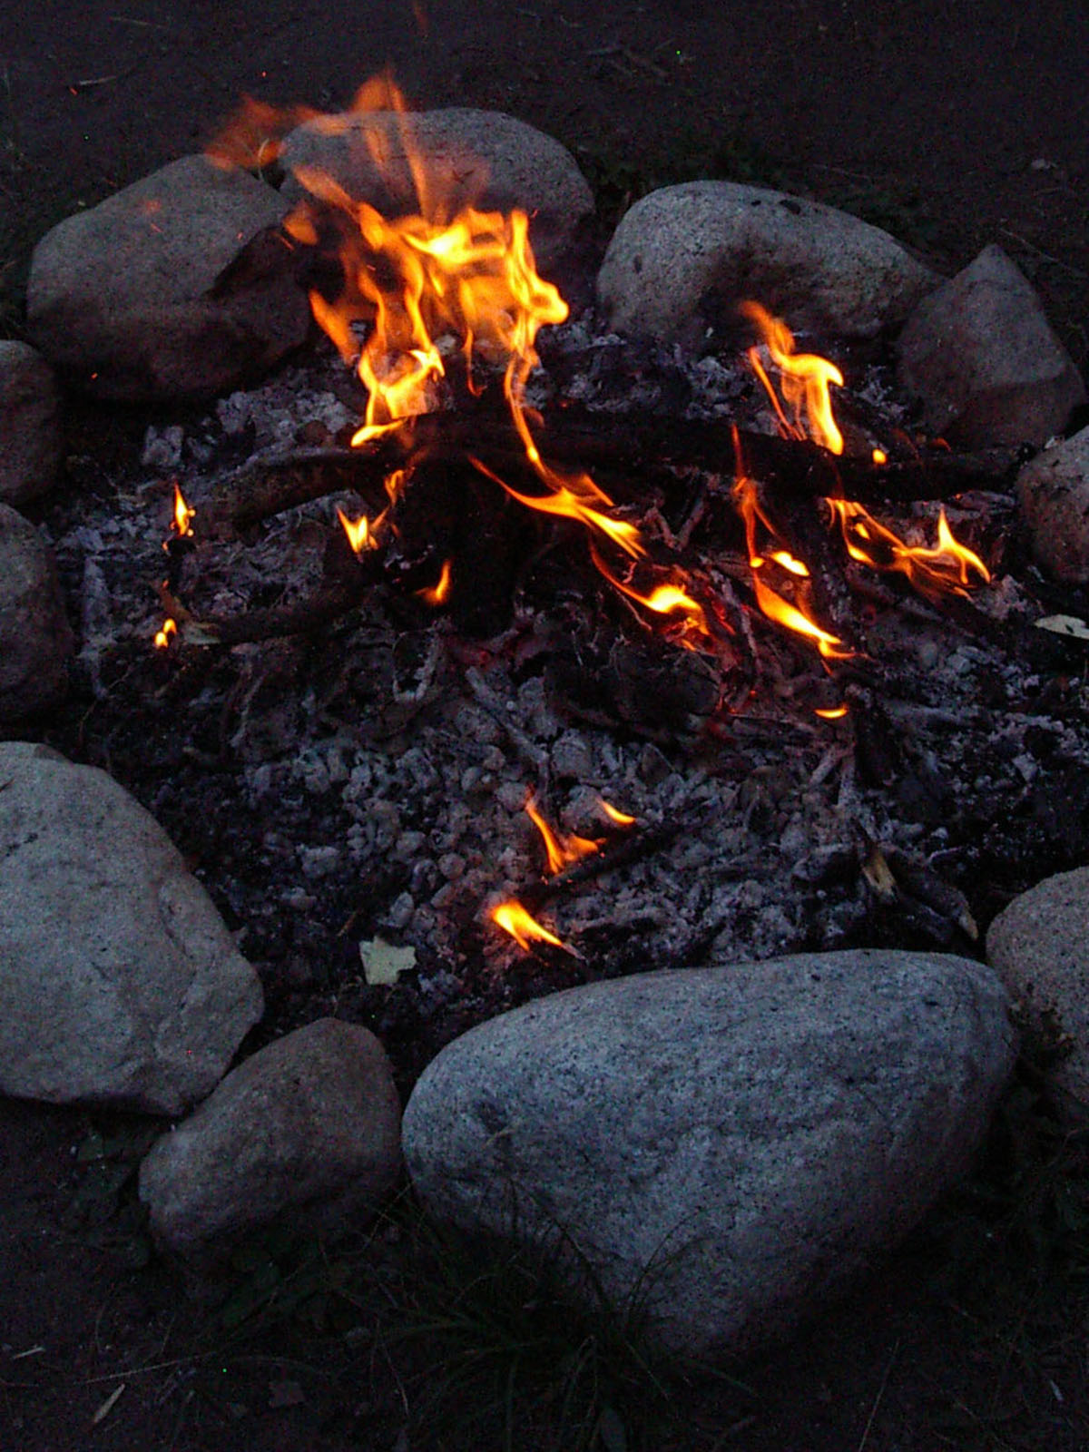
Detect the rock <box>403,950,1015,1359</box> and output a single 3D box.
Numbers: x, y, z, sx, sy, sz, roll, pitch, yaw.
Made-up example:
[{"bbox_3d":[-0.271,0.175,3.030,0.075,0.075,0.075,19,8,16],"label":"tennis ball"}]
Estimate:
[{"bbox_3d":[0.124,0.317,1.200,0.460,0.250,0.275,-8,44,-9],"label":"rock"}]

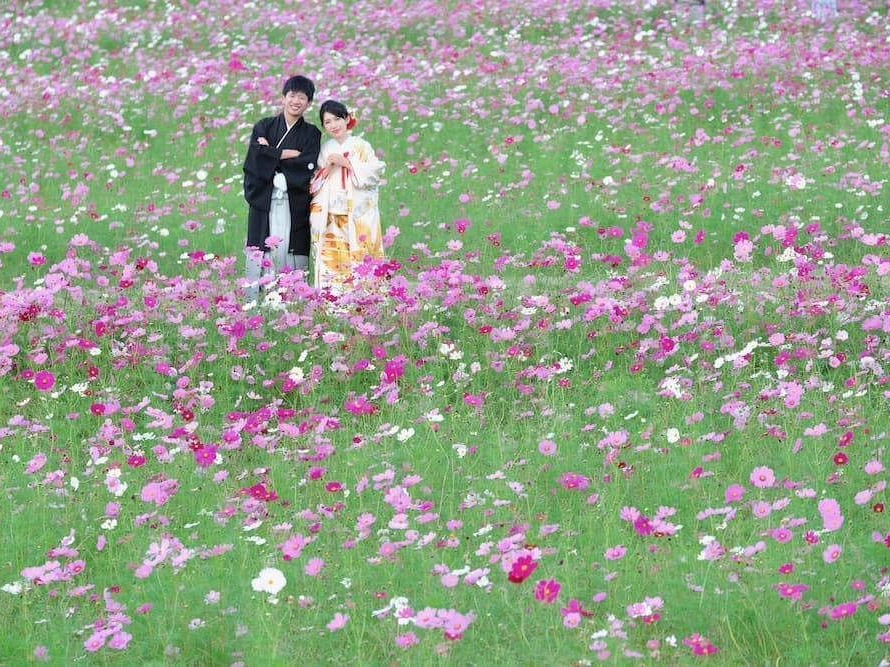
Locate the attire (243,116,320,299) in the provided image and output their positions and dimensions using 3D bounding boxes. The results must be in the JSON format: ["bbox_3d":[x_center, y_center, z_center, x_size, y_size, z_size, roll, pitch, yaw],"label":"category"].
[{"bbox_3d":[-1.100,-0.765,39.500,0.528,1.449,0.420,0,4,0],"label":"attire"}]

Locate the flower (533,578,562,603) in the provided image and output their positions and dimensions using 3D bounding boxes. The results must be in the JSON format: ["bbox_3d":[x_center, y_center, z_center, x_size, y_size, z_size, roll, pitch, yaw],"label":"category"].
[{"bbox_3d":[0.348,0.877,19.900,0.092,0.085,0.035,0,-11,0],"label":"flower"}]

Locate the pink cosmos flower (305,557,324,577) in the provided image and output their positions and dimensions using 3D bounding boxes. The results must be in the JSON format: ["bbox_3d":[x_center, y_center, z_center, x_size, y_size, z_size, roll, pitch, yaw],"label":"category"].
[{"bbox_3d":[-0.461,0.825,20.700,0.067,0.067,0.035,0,-11,-6],"label":"pink cosmos flower"}]

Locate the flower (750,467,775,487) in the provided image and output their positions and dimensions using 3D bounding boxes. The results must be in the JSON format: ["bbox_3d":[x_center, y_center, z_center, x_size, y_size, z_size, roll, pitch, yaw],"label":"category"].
[{"bbox_3d":[1.226,0.555,22.500,0.098,0.085,0.035,0,-17,0],"label":"flower"}]

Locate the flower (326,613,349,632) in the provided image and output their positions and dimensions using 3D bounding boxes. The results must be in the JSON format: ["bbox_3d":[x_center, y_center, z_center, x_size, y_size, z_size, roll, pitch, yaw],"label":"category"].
[{"bbox_3d":[-0.356,0.955,19.300,0.079,0.065,0.040,0,-22,-6],"label":"flower"}]

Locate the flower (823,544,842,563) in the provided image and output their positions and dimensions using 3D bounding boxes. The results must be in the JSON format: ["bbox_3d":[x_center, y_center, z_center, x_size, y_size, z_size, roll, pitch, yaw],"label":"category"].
[{"bbox_3d":[1.387,0.789,20.900,0.066,0.066,0.035,2,-15,20],"label":"flower"}]

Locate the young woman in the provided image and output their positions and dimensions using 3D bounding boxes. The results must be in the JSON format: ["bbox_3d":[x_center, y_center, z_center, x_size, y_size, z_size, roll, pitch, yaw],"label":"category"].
[{"bbox_3d":[-0.660,-0.813,39.500,0.515,1.530,0.430,1,4,7],"label":"young woman"}]

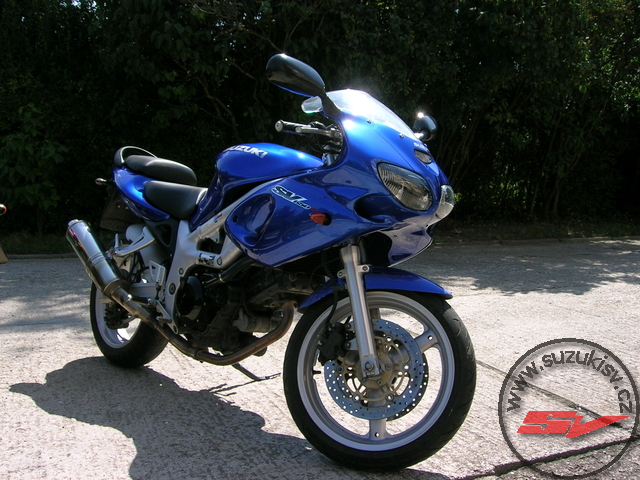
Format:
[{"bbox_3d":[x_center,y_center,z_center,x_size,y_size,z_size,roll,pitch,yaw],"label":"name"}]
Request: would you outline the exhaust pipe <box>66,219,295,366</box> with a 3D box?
[{"bbox_3d":[-0.617,0.183,2.518,1.260,0.440,0.270,6,-1,45],"label":"exhaust pipe"}]

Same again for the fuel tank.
[{"bbox_3d":[-0.198,-0.186,2.342,0.560,0.340,0.340,6,-1,45],"label":"fuel tank"}]

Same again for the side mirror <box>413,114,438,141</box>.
[{"bbox_3d":[0.347,-0.388,2.232,0.120,0.140,0.215,7,-1,28],"label":"side mirror"}]

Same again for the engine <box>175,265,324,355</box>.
[{"bbox_3d":[-0.255,0.200,2.349,0.550,0.390,0.400,6,-1,45],"label":"engine"}]

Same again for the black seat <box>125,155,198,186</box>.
[{"bbox_3d":[-0.715,-0.304,2.869,0.410,0.130,0.240,6,-1,45],"label":"black seat"}]

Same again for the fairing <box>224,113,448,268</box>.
[{"bbox_3d":[0.085,-0.134,2.056,0.650,0.470,0.470,6,-1,45],"label":"fairing"}]

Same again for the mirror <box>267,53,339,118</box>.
[{"bbox_3d":[-0.052,-0.440,1.829,0.215,0.140,0.120,7,-1,-28],"label":"mirror"}]

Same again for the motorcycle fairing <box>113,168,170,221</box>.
[{"bbox_3d":[-0.721,-0.189,2.861,0.670,0.240,0.280,6,-1,45],"label":"motorcycle fairing"}]

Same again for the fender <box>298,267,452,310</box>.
[{"bbox_3d":[0.179,0.166,1.986,0.450,0.195,0.140,10,-12,19],"label":"fender"}]

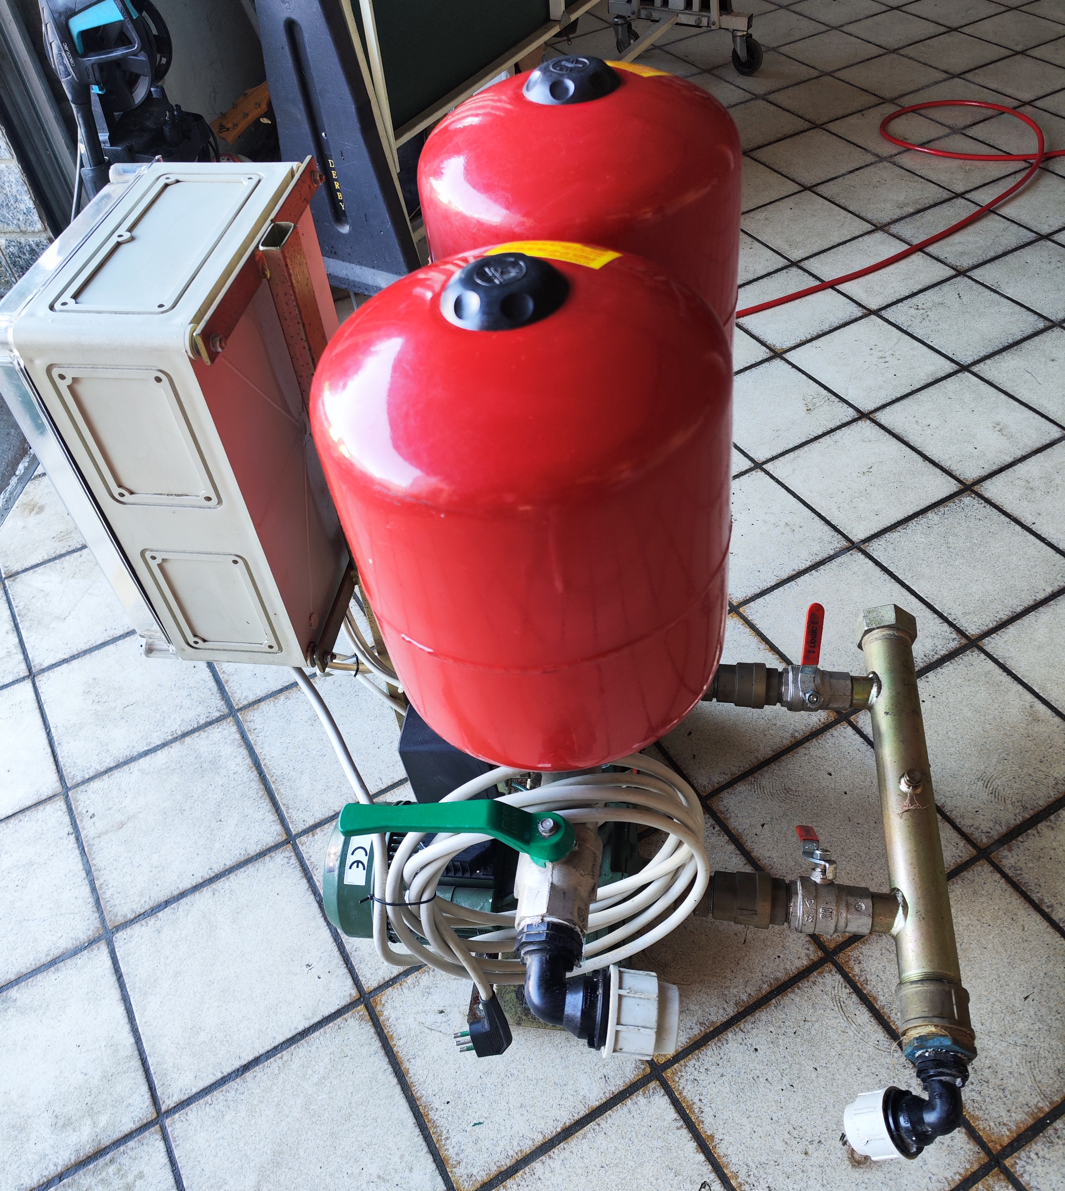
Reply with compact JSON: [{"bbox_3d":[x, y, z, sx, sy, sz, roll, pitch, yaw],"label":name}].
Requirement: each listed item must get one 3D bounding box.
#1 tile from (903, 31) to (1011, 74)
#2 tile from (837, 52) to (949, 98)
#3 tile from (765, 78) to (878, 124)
[{"bbox_3d":[1.299,-1.666,3.032,0.246,0.010,0.246,-26,51,-17],"label":"tile"},{"bbox_3d":[1.076,-1.558,2.957,0.246,0.010,0.246,-26,51,-17],"label":"tile"},{"bbox_3d":[0.838,-1.423,2.837,0.246,0.010,0.246,-26,51,-17],"label":"tile"}]

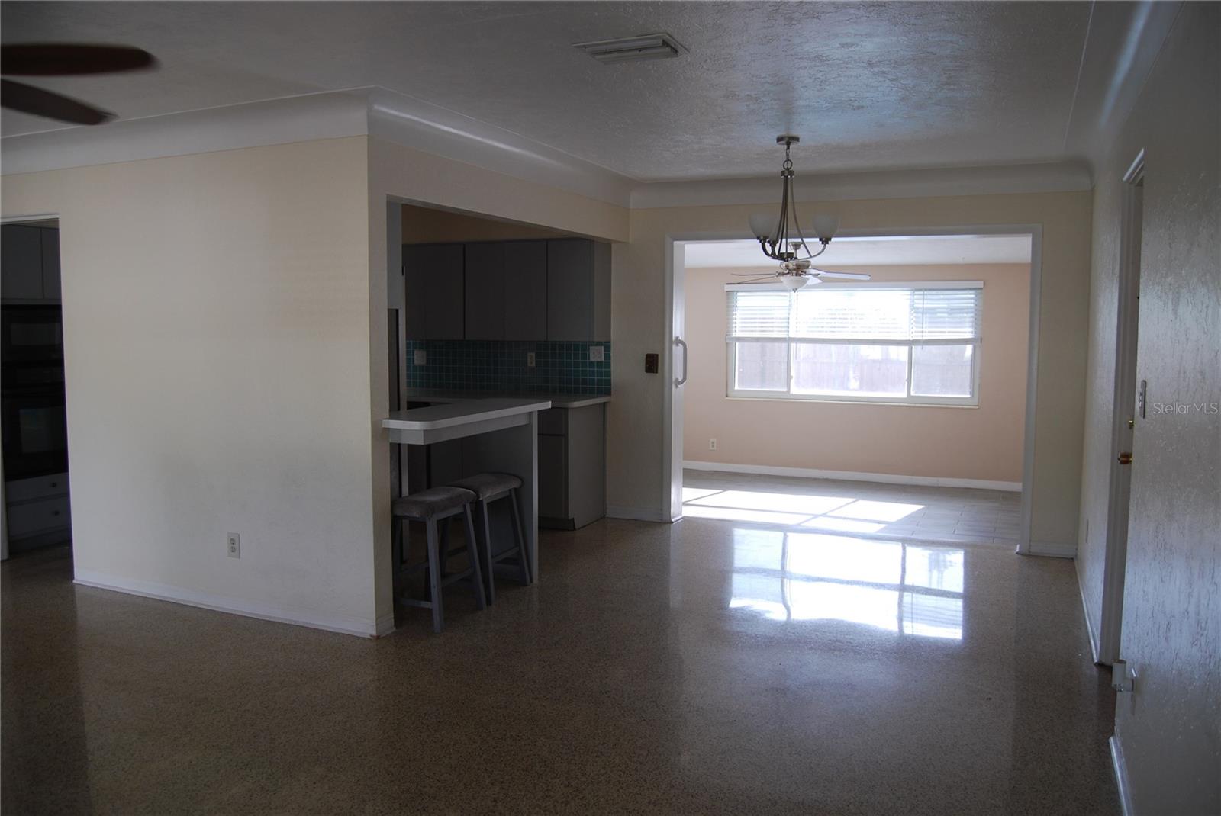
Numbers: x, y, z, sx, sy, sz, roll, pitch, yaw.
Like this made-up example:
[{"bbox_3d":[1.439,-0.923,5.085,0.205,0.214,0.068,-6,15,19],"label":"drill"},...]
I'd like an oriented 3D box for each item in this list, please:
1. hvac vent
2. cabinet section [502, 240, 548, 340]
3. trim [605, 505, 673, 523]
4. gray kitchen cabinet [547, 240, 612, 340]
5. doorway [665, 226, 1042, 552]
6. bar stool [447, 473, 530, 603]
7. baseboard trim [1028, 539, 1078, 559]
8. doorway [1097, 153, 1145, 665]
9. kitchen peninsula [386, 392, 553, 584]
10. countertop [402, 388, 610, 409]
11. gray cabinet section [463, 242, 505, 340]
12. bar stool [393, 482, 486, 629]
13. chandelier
[{"bbox_3d":[0.072,-1.247,3.188,0.350,0.025,0.230,3,6,24],"label":"hvac vent"},{"bbox_3d":[-0.578,-0.883,6.949,0.377,0.744,0.311,3,6,25],"label":"cabinet section"},{"bbox_3d":[0.182,0.781,6.738,0.463,0.100,0.020,2,6,22],"label":"trim"},{"bbox_3d":[-0.234,-0.845,6.604,0.387,0.720,0.300,3,6,24],"label":"gray kitchen cabinet"},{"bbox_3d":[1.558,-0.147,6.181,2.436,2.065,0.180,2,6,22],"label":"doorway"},{"bbox_3d":[-0.700,0.683,4.970,0.340,0.625,0.450,3,6,24],"label":"bar stool"},{"bbox_3d":[2.774,0.893,5.700,0.265,0.095,0.020,2,6,22],"label":"baseboard trim"},{"bbox_3d":[2.001,0.119,3.461,0.130,2.058,0.826,3,6,24],"label":"doorway"},{"bbox_3d":[-0.780,0.506,4.774,0.440,1.015,1.200,3,6,24],"label":"kitchen peninsula"},{"bbox_3d":[-1.027,-0.078,6.847,1.925,0.040,0.640,3,6,24],"label":"countertop"},{"bbox_3d":[-0.903,-0.898,7.098,0.348,0.744,0.311,3,6,25],"label":"gray cabinet section"},{"bbox_3d":[-0.860,0.728,4.496,0.340,0.625,0.450,3,6,24],"label":"bar stool"},{"bbox_3d":[0.922,-1.055,4.749,0.500,0.700,0.500,3,6,24],"label":"chandelier"}]

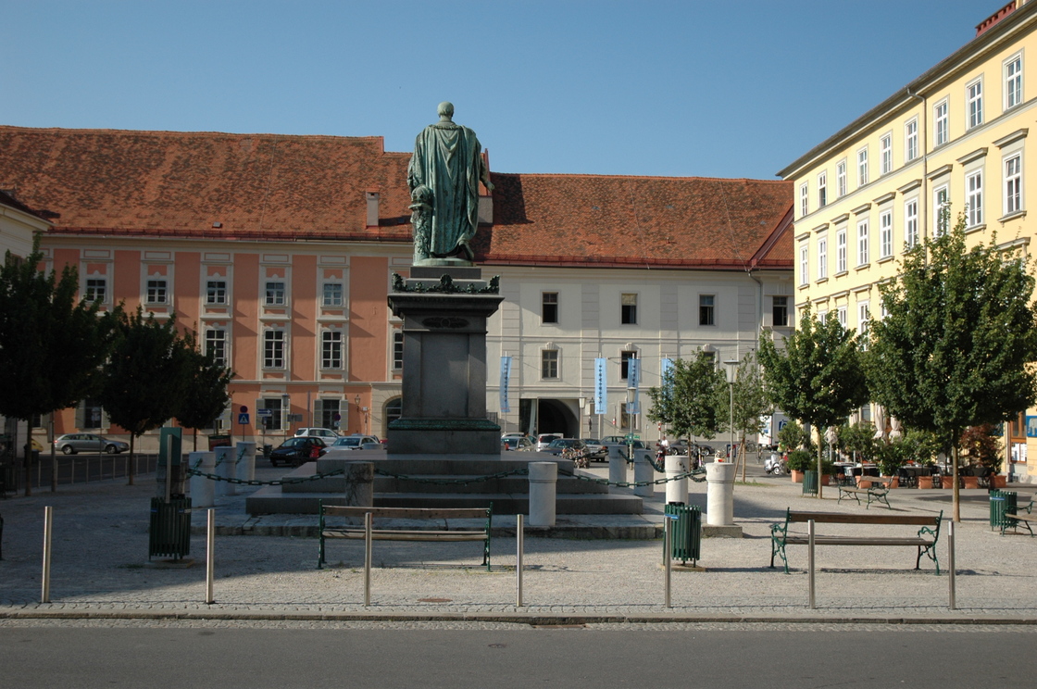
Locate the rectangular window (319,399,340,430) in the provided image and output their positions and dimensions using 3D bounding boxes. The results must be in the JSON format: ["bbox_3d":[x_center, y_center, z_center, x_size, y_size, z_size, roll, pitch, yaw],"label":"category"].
[{"bbox_3d":[-14.418,5.336,87.849,1.420,2.380,0.250,1,-3,-6],"label":"rectangular window"}]

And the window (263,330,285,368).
[{"bbox_3d":[-17.721,0.370,83.592,1.513,2.794,0.250,1,-3,-6],"label":"window"}]

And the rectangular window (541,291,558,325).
[{"bbox_3d":[2.320,-2.735,86.075,1.212,2.466,0.250,1,-3,-6],"label":"rectangular window"}]

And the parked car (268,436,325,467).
[{"bbox_3d":[-11.285,5.508,59.361,1.720,1.480,4.050,0,-3,15],"label":"parked car"}]

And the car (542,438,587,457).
[{"bbox_3d":[2.471,5.695,60.962,1.740,1.450,4.300,0,-3,15],"label":"car"}]

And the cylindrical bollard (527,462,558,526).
[{"bbox_3d":[0.381,2.333,17.869,0.445,0.990,0.445,0,-4,0],"label":"cylindrical bollard"}]

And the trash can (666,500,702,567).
[{"bbox_3d":[2.109,2.444,14.721,0.470,0.790,0.470,1,-3,0],"label":"trash can"}]

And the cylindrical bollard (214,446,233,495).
[{"bbox_3d":[-6.544,2.822,25.700,0.480,1.030,0.480,1,-3,-6],"label":"cylindrical bollard"}]

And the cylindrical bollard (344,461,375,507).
[{"bbox_3d":[-2.463,2.319,17.769,0.445,0.980,0.445,1,-4,-6],"label":"cylindrical bollard"}]

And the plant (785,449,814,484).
[{"bbox_3d":[10.699,4.636,43.820,1.005,1.299,1.005,1,-3,-6],"label":"plant"}]

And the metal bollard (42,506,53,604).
[{"bbox_3d":[-4.419,1.973,10.780,0.065,0.900,0.065,1,-3,-6],"label":"metal bollard"}]

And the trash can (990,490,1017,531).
[{"bbox_3d":[9.302,3.186,22.065,0.500,0.794,0.500,1,-3,0],"label":"trash can"}]

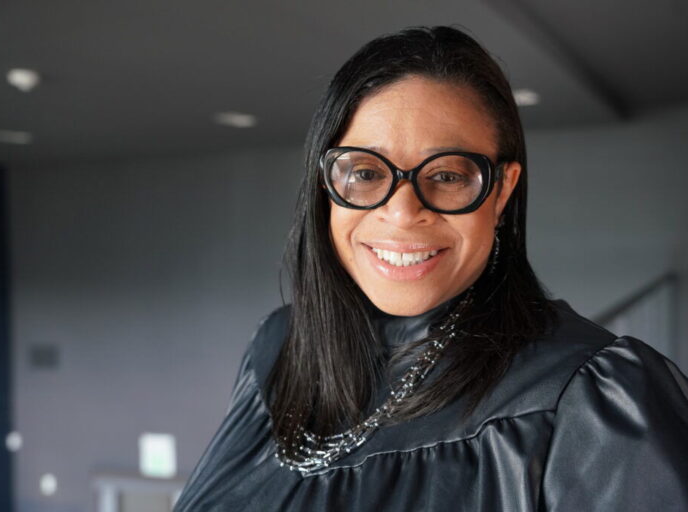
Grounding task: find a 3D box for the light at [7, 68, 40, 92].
[{"bbox_3d":[-1.970,-1.085,5.500,0.190,0.080,0.190,0,0,0],"label":"light"}]

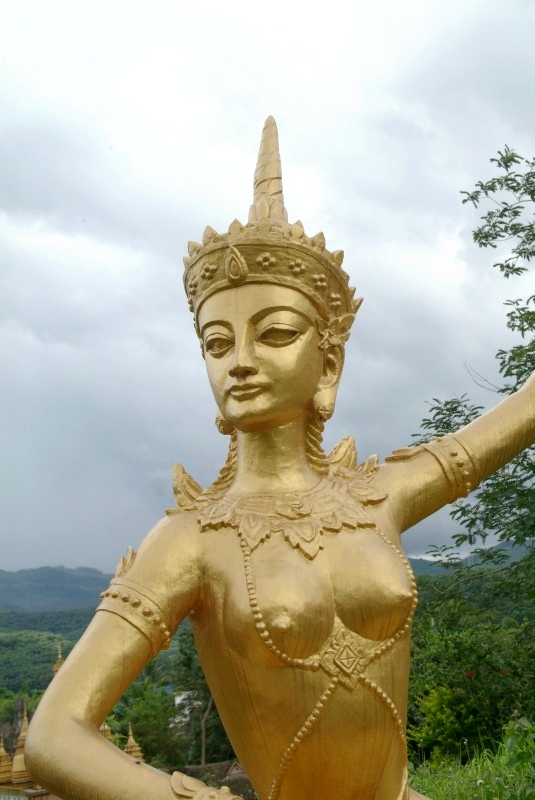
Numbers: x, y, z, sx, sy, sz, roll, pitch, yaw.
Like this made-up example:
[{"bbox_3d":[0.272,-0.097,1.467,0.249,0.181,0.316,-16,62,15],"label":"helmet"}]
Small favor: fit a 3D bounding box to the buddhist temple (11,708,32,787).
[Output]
[{"bbox_3d":[-5.120,7.300,24.000,0.550,1.660,0.550,3,-12,-15],"label":"buddhist temple"}]

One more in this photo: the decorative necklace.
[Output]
[{"bbox_3d":[0.042,0.186,1.980,0.360,0.180,0.220,-3,-12,-19],"label":"decorative necklace"}]

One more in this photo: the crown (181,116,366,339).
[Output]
[{"bbox_3d":[0.008,-0.327,2.124,0.340,0.440,0.330,0,-11,0],"label":"crown"}]

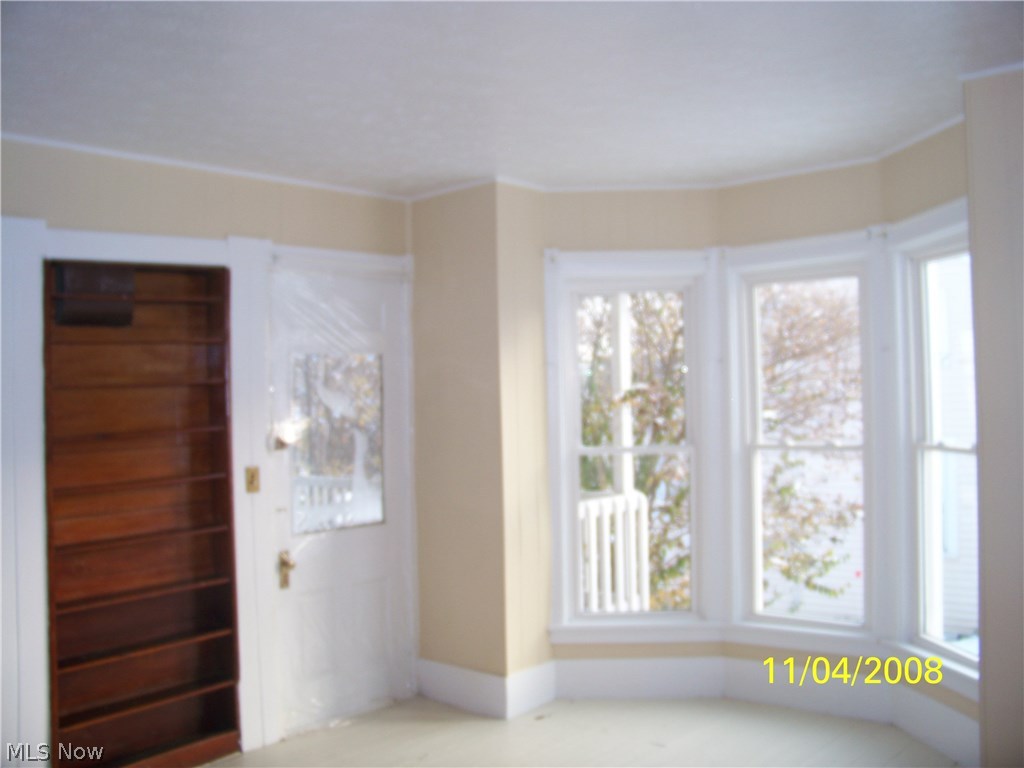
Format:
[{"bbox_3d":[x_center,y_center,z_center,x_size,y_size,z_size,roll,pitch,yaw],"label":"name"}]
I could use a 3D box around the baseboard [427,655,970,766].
[{"bbox_3d":[0.816,1.486,4.609,2.695,0.200,0.930,-2,-1,38],"label":"baseboard"}]

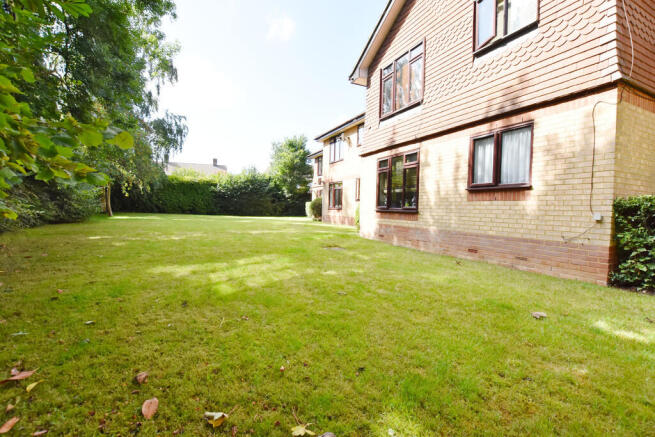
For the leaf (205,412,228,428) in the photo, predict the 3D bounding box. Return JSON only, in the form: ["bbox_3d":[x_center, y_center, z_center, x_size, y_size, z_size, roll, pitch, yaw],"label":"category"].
[{"bbox_3d":[-0.484,0.883,1.190,0.092,0.032,0.068,1,2,0],"label":"leaf"}]

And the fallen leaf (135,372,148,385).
[{"bbox_3d":[-1.005,0.866,1.478,0.065,0.026,0.062,1,2,0],"label":"fallen leaf"}]

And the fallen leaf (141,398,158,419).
[{"bbox_3d":[-0.819,0.878,1.260,0.062,0.022,0.115,0,2,-24],"label":"fallen leaf"}]

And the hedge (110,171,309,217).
[{"bbox_3d":[-10.139,-2.095,24.438,16.800,3.350,1.800,1,2,-4],"label":"hedge"}]

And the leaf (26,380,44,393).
[{"bbox_3d":[-1.502,0.863,1.401,0.035,0.018,0.085,1,2,-18],"label":"leaf"}]

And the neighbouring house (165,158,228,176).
[{"bbox_3d":[-21.690,-5.545,45.149,9.800,8.500,7.500,1,2,-9],"label":"neighbouring house"}]

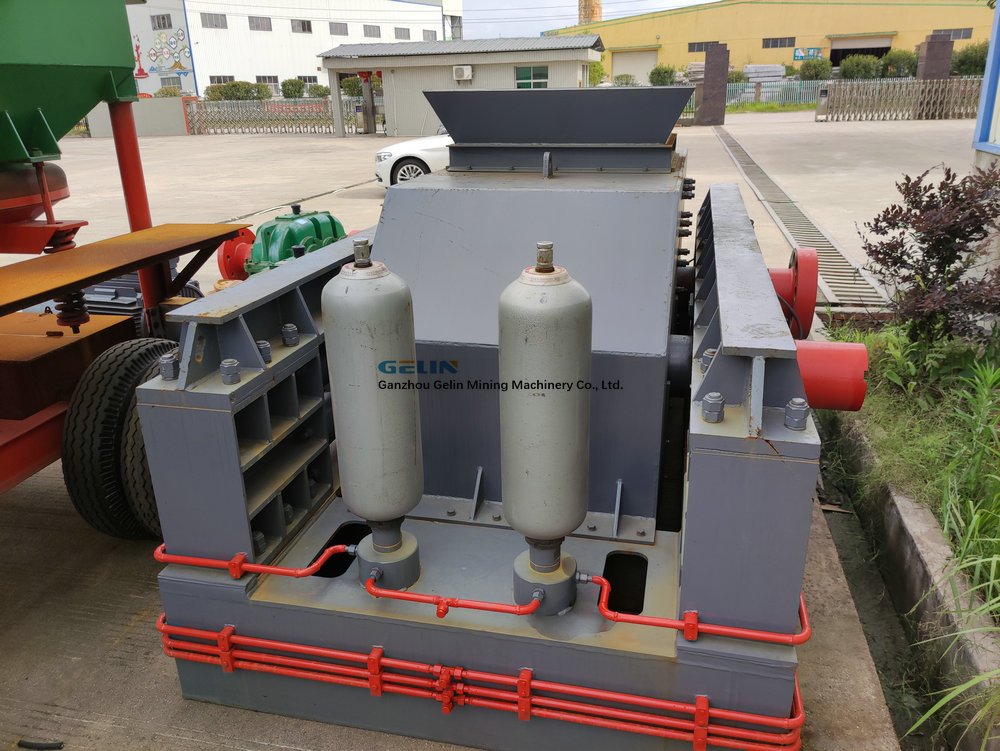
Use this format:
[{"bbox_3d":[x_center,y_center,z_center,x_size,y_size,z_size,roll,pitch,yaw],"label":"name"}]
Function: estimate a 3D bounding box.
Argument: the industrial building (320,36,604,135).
[{"bbox_3d":[-1.615,-12.172,31.836,11.500,3.700,3.700,4,22,16],"label":"industrial building"}]

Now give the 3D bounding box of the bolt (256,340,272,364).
[{"bbox_3d":[-0.695,-0.069,2.200,0.050,0.060,0.050,4,21,13],"label":"bolt"}]

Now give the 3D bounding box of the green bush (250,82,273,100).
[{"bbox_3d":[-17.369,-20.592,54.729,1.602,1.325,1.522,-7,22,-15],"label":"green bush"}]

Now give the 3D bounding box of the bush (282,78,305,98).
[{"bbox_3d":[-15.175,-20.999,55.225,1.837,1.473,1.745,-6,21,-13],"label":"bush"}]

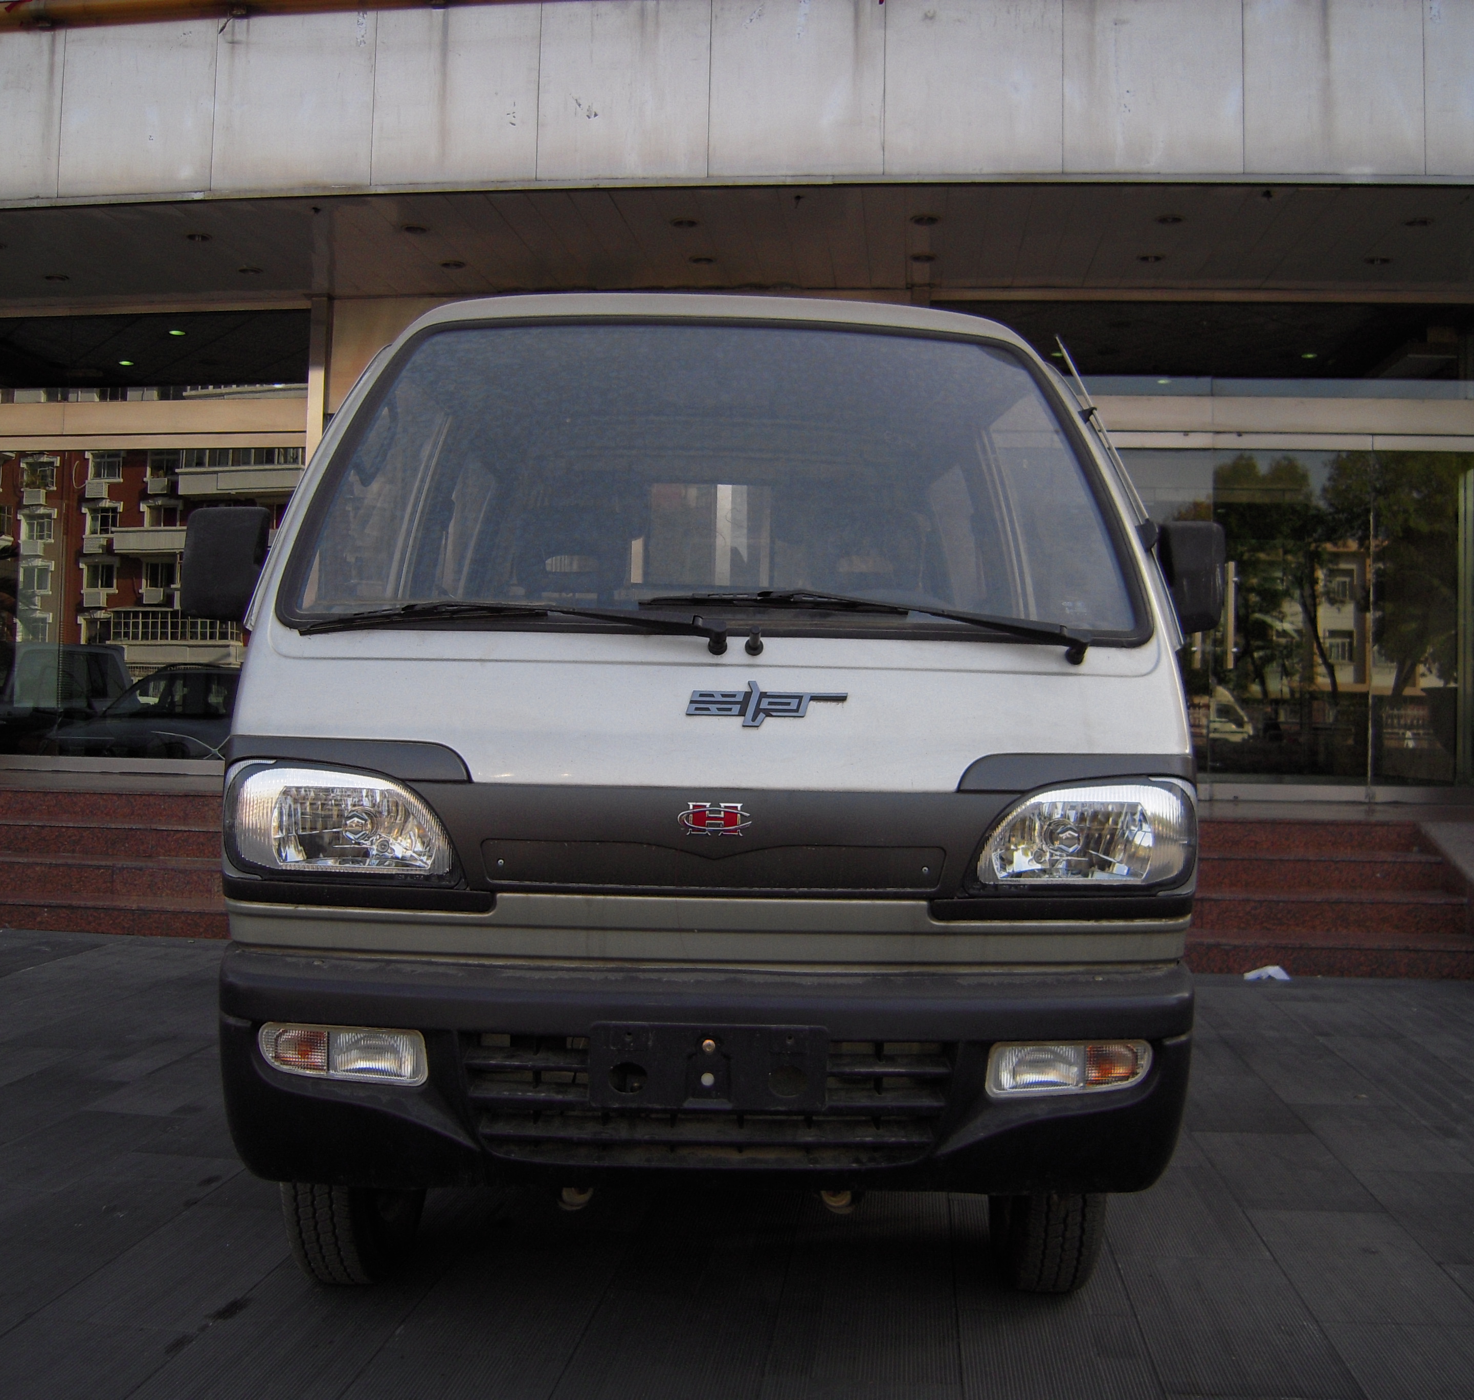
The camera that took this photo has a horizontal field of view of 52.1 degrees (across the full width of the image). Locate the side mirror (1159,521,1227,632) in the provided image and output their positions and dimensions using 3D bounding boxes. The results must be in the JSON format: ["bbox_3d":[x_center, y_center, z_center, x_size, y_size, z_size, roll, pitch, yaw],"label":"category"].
[{"bbox_3d":[0.753,-0.204,2.510,0.140,0.190,0.100,1,-1,-1],"label":"side mirror"}]

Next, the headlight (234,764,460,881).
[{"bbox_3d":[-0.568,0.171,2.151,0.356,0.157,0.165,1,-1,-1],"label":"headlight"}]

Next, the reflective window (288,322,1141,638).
[{"bbox_3d":[-0.033,-0.366,2.450,1.308,0.743,0.086,1,-38,-1],"label":"reflective window"}]

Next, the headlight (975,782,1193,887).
[{"bbox_3d":[0.505,0.192,2.169,0.344,0.148,0.155,1,-1,-1],"label":"headlight"}]

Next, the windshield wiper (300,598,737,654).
[{"bbox_3d":[-0.333,-0.109,2.208,0.682,0.074,0.105,1,-1,8],"label":"windshield wiper"}]

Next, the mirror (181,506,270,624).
[{"bbox_3d":[-0.841,-0.223,2.490,0.150,0.195,0.100,1,-1,-1],"label":"mirror"}]

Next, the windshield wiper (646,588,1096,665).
[{"bbox_3d":[0.193,-0.109,2.190,0.661,0.100,0.071,1,-1,-1],"label":"windshield wiper"}]

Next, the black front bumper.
[{"bbox_3d":[-0.041,0.516,2.154,1.423,0.298,0.270,1,-1,-1],"label":"black front bumper"}]

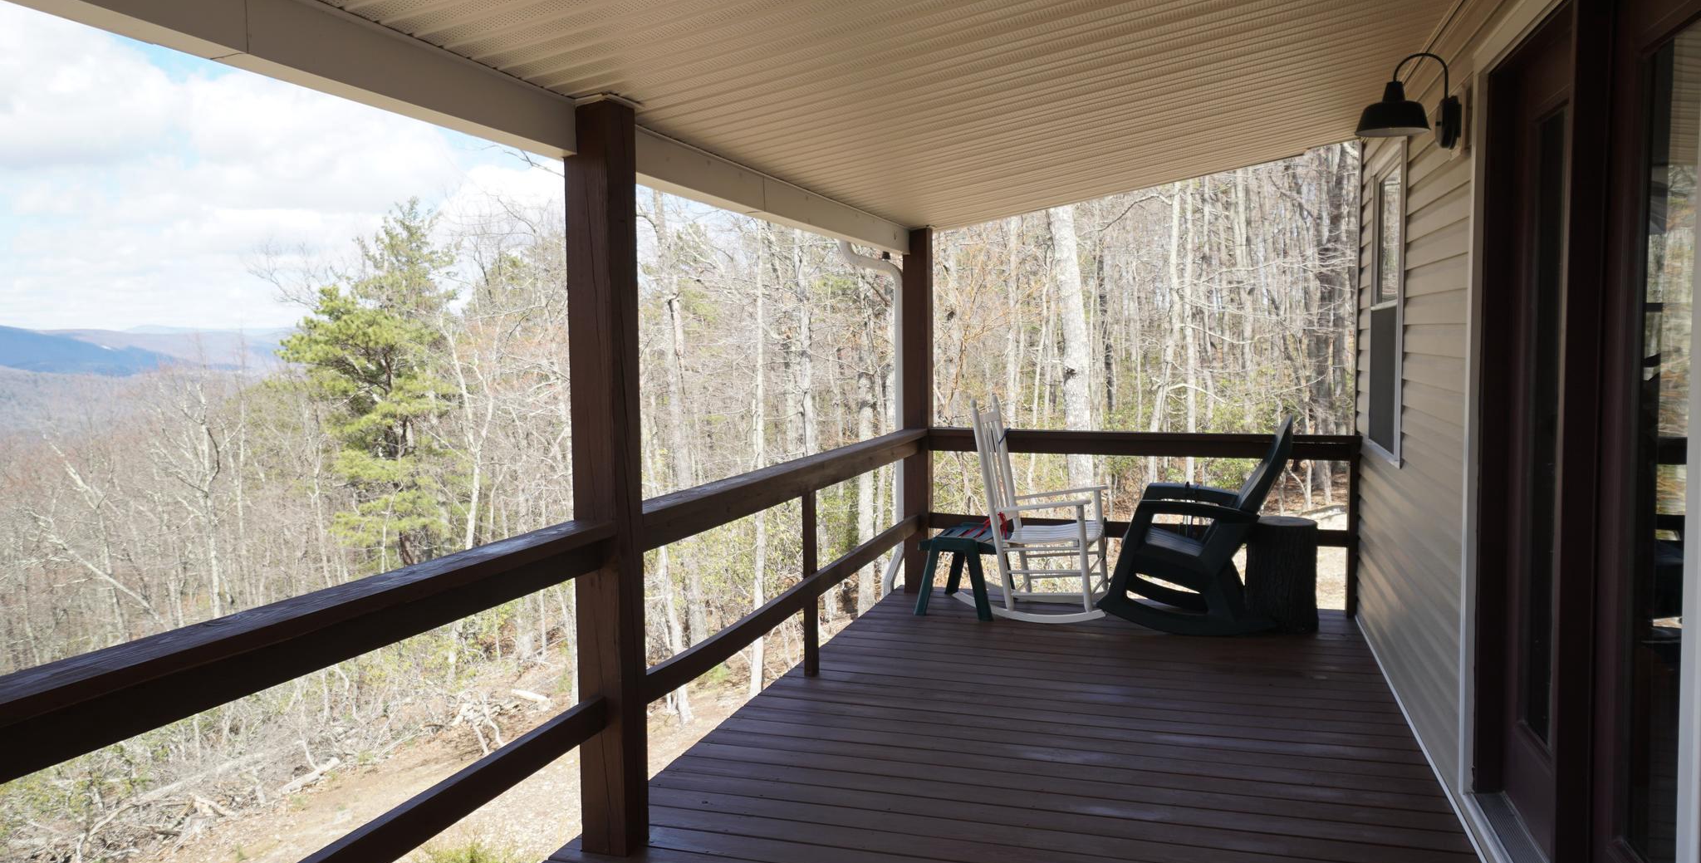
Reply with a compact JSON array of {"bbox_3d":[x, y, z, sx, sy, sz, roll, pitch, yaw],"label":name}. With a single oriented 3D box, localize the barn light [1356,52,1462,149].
[{"bbox_3d":[1.719,-1.014,3.646,0.290,0.290,0.215,1,4,17],"label":"barn light"}]

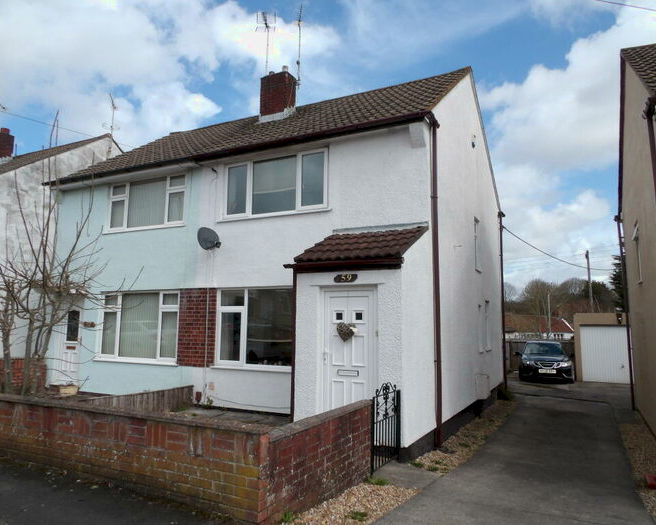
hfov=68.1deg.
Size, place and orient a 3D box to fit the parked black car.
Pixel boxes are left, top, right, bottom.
[{"bbox_3d":[8.280,3.745,18.600,1.820,1.450,4.650,-2,-9,21],"label":"parked black car"}]

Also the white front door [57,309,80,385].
[{"bbox_3d":[-5.937,1.783,11.291,0.880,1.970,0.090,-3,-8,27],"label":"white front door"}]

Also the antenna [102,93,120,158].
[{"bbox_3d":[-7.492,-4.589,16.712,0.650,1.950,1.100,3,-8,-17],"label":"antenna"}]

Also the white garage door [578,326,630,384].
[{"bbox_3d":[10.282,3.266,17.067,2.400,1.970,0.080,-3,-9,28],"label":"white garage door"}]

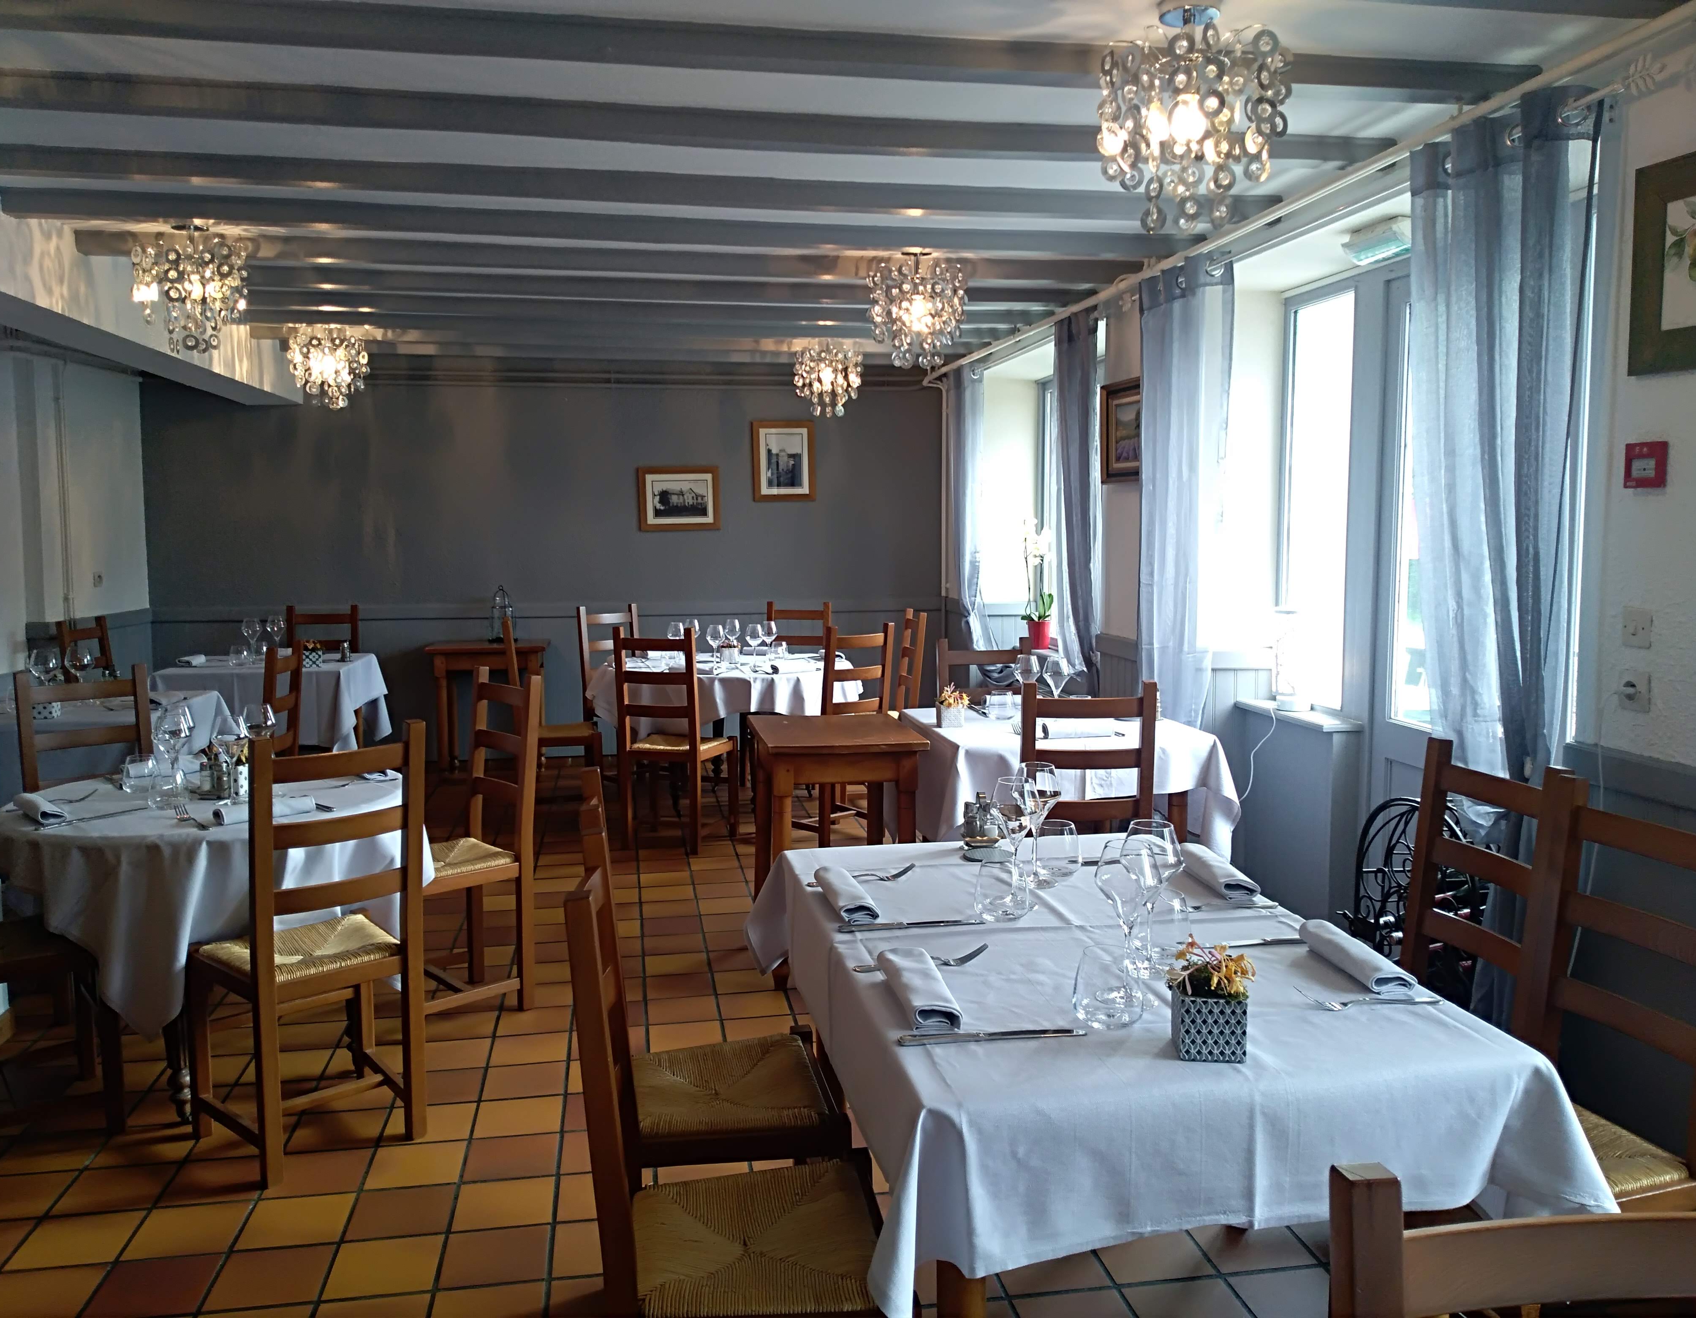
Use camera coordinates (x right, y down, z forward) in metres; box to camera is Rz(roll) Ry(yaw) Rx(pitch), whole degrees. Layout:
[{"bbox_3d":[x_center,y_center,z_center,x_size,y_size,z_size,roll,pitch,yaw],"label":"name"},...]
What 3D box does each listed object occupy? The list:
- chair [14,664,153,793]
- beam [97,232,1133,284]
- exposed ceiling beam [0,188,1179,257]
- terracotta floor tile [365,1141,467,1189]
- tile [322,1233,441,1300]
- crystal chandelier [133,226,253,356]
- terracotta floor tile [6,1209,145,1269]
[{"bbox_3d":[-2.206,0.526,3.972,0.419,0.972,0.420,5,8,42],"label":"chair"},{"bbox_3d":[-0.673,-1.363,4.516,3.610,0.066,0.110,-1,6,-10],"label":"beam"},{"bbox_3d":[-0.682,-1.431,4.373,3.820,0.075,0.105,-1,6,-10],"label":"exposed ceiling beam"},{"bbox_3d":[-0.953,1.122,2.925,0.200,0.010,0.200,-1,6,-10],"label":"terracotta floor tile"},{"bbox_3d":[-0.900,1.190,2.573,0.200,0.012,0.200,-1,6,-10],"label":"tile"},{"bbox_3d":[-2.173,-1.217,4.374,0.380,0.420,0.380,-1,6,-10],"label":"crystal chandelier"},{"bbox_3d":[-1.556,1.181,2.669,0.200,0.012,0.200,-1,6,-10],"label":"terracotta floor tile"}]

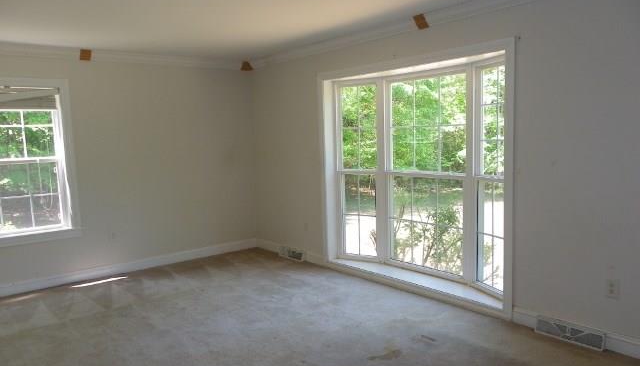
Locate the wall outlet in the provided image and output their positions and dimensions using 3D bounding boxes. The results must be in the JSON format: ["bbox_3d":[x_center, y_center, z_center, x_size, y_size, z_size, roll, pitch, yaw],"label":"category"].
[{"bbox_3d":[1.865,0.676,3.061,0.012,0.116,0.073,-6,7,-39],"label":"wall outlet"}]

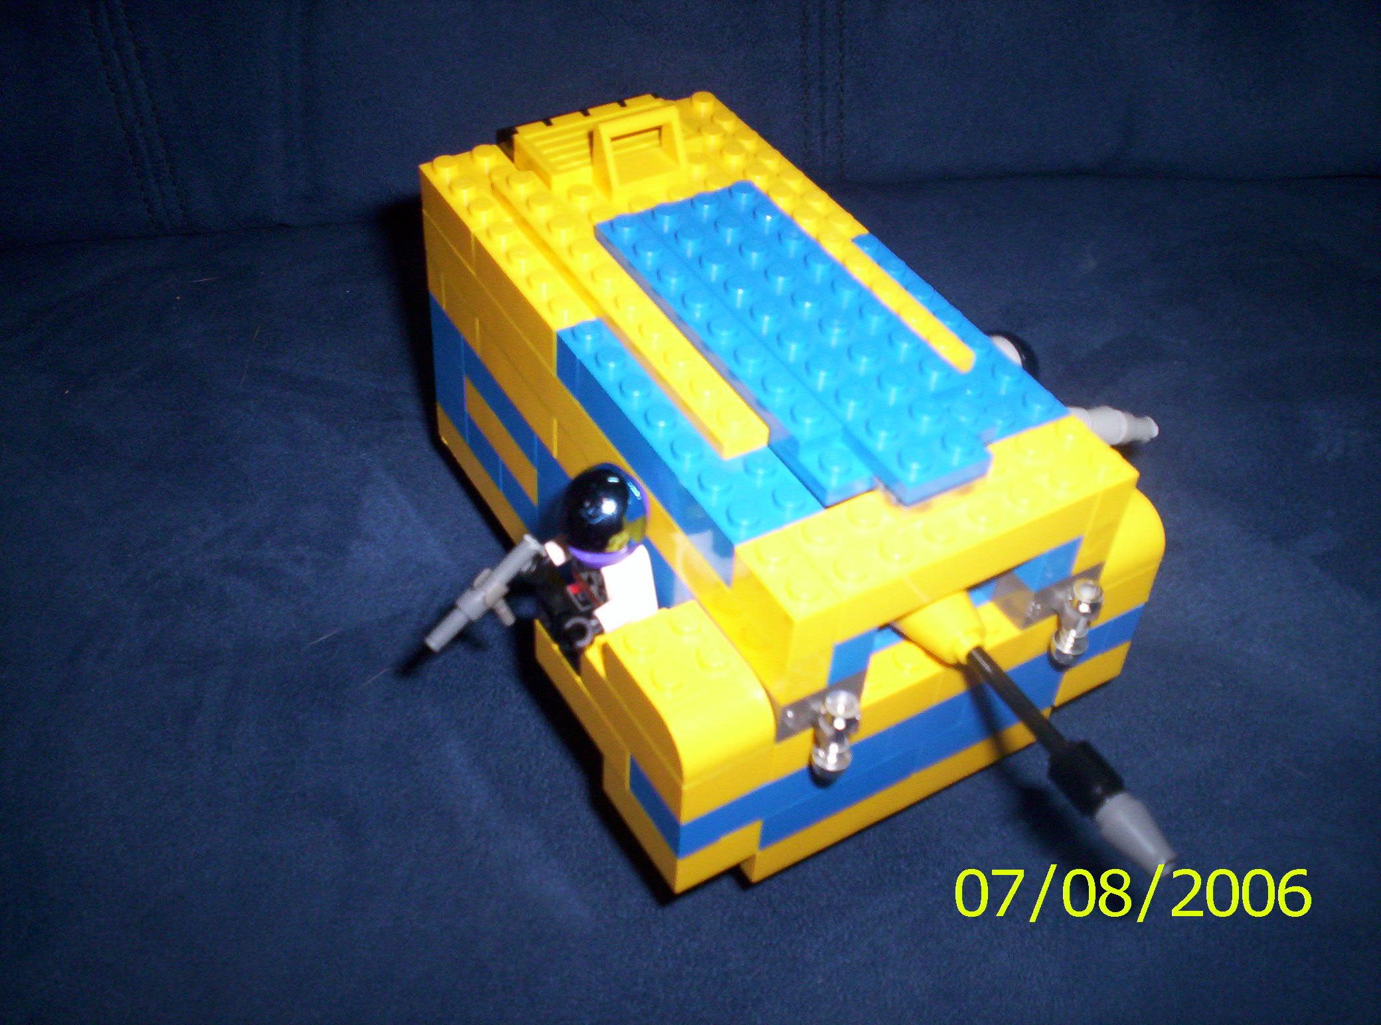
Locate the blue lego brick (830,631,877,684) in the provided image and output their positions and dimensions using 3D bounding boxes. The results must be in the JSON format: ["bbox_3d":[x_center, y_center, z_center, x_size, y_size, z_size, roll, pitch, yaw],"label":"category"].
[{"bbox_3d":[0.022,0.018,0.219,0.008,0.010,0.010,-21,50,-24],"label":"blue lego brick"}]

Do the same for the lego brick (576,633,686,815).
[{"bbox_3d":[-0.002,0.031,0.231,0.016,0.010,0.032,-21,50,-24],"label":"lego brick"}]

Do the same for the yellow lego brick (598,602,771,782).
[{"bbox_3d":[0.000,0.026,0.222,0.016,0.011,0.024,-21,50,-24],"label":"yellow lego brick"}]

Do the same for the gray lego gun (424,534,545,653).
[{"bbox_3d":[-0.033,0.015,0.240,0.025,0.013,0.005,-45,60,-11],"label":"gray lego gun"}]

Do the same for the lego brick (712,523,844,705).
[{"bbox_3d":[0.013,0.015,0.214,0.008,0.021,0.016,-21,50,-24],"label":"lego brick"}]

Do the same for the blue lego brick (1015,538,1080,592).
[{"bbox_3d":[0.056,0.005,0.236,0.008,0.010,0.010,-21,50,-24],"label":"blue lego brick"}]

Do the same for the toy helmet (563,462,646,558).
[{"bbox_3d":[-0.013,0.000,0.230,0.014,0.015,0.014,8,44,3],"label":"toy helmet"}]

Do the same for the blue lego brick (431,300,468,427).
[{"bbox_3d":[-0.043,-0.032,0.305,0.015,0.029,0.016,-21,50,-24],"label":"blue lego brick"}]

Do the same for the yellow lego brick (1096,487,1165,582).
[{"bbox_3d":[0.069,0.001,0.254,0.016,0.011,0.024,-21,50,-24],"label":"yellow lego brick"}]

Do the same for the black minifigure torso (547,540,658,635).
[{"bbox_3d":[-0.014,0.011,0.239,0.017,0.013,0.011,8,44,3],"label":"black minifigure torso"}]

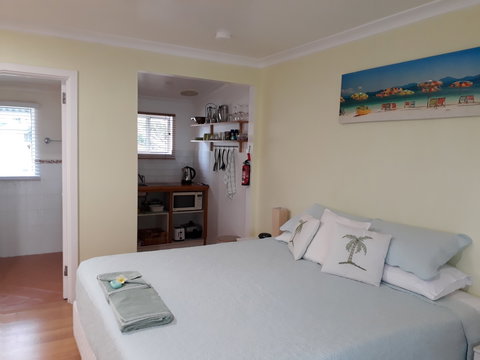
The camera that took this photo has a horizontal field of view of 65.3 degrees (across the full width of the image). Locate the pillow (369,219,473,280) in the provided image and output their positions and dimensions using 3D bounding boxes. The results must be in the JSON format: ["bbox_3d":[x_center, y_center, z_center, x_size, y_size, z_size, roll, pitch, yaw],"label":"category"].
[{"bbox_3d":[0.993,0.413,2.336,0.410,0.150,0.700,-41,23,-19],"label":"pillow"}]

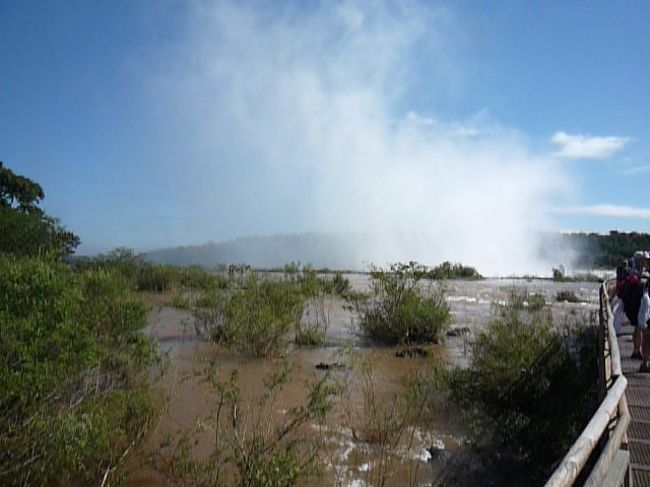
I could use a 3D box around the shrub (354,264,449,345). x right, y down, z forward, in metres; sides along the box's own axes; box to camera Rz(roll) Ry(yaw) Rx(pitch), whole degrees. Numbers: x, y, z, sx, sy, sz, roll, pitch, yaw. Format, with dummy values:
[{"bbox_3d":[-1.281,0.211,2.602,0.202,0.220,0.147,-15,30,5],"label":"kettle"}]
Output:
[{"bbox_3d":[2.550,1.900,15.500,3.000,2.550,2.600,1,-2,0],"label":"shrub"}]

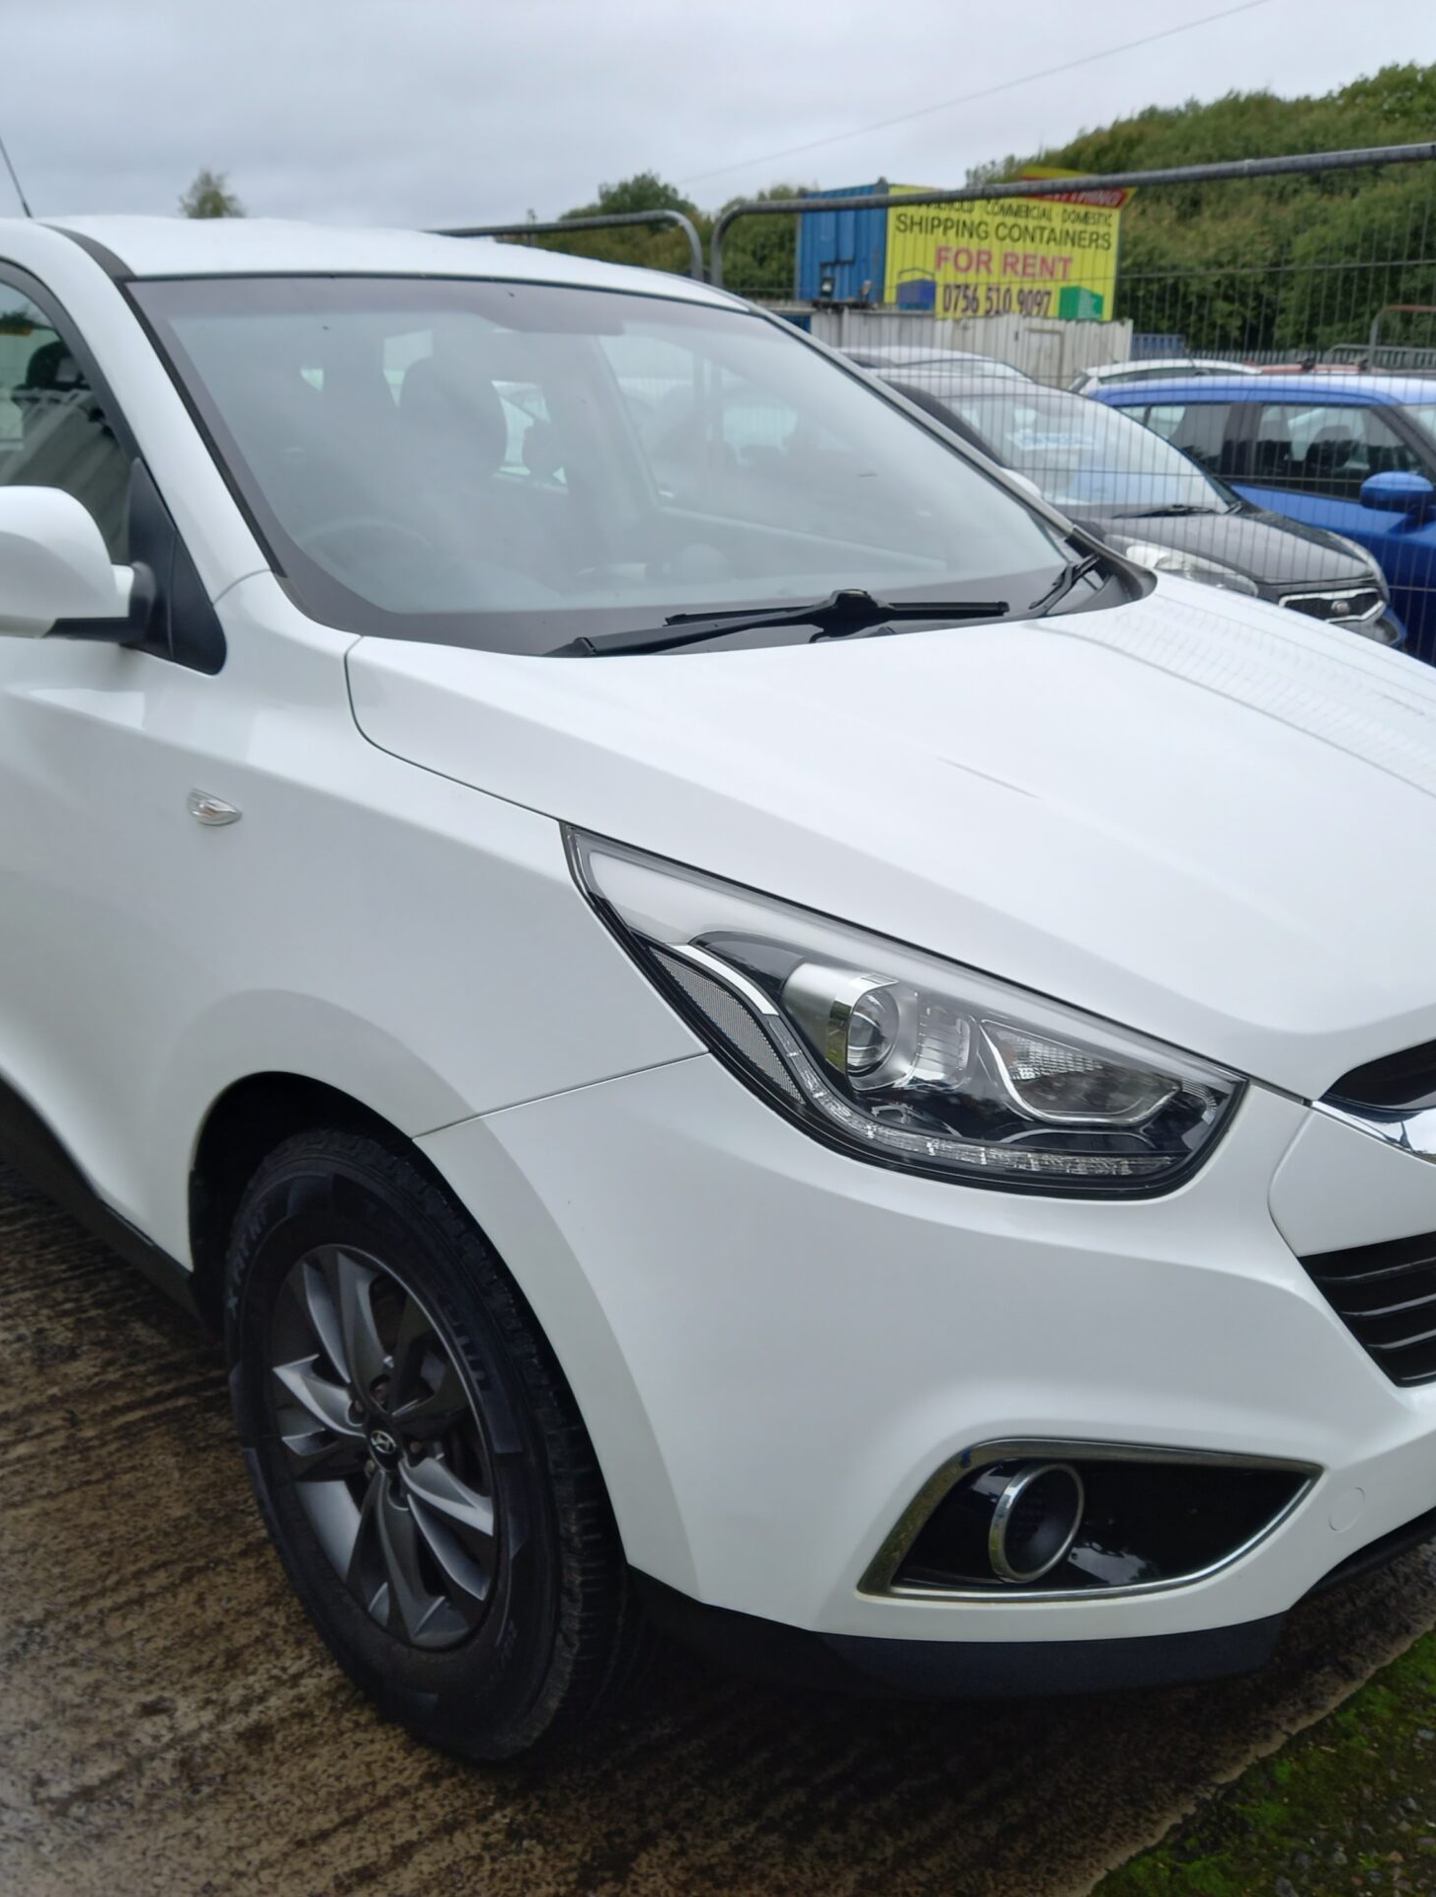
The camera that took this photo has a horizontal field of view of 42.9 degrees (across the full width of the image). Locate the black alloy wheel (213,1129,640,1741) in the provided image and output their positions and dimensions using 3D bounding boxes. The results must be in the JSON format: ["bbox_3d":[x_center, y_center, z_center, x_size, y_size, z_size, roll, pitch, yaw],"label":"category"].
[{"bbox_3d":[-0.298,0.503,2.022,0.230,0.690,0.690,-12,21,-42],"label":"black alloy wheel"}]

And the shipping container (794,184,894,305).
[{"bbox_3d":[4.640,-12.650,34.610,6.060,2.600,2.440,-9,20,-36],"label":"shipping container"}]

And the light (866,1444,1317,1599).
[{"bbox_3d":[0.339,0.483,1.639,0.440,0.150,0.140,-6,18,-28],"label":"light"}]

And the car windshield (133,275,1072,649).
[{"bbox_3d":[-0.064,-0.717,2.679,1.480,0.120,0.980,-12,51,-42],"label":"car windshield"}]

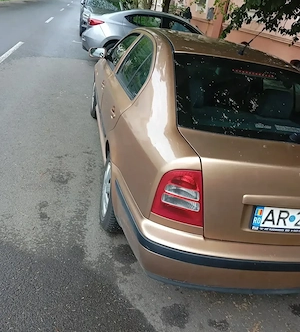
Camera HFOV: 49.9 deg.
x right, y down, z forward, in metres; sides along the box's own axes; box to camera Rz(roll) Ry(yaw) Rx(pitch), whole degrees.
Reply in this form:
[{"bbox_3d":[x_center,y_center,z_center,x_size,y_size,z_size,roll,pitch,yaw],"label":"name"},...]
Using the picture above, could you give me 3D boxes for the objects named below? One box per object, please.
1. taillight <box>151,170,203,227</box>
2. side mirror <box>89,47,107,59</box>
[{"bbox_3d":[0.110,0.136,1.418,0.236,0.271,0.167,8,27,-4],"label":"taillight"},{"bbox_3d":[-0.617,-1.314,3.752,0.207,0.138,0.118,3,28,-13],"label":"side mirror"}]

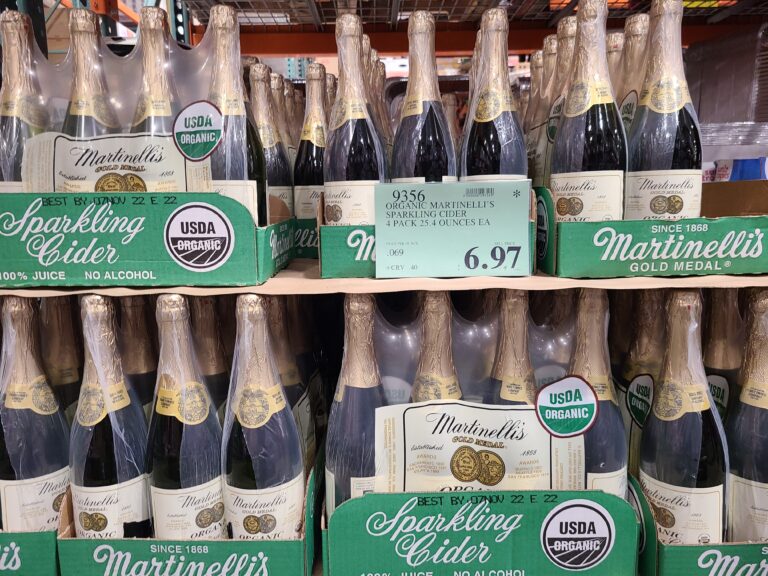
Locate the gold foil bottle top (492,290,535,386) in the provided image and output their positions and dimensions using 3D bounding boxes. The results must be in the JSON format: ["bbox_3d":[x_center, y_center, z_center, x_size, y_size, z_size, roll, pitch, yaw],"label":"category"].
[{"bbox_3d":[0.143,0.049,0.634,0.044,0.108,0.044,-1,8,0],"label":"gold foil bottle top"}]

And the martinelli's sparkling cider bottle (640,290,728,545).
[{"bbox_3d":[0.316,0.153,0.608,0.083,0.310,0.083,-5,9,-28],"label":"martinelli's sparkling cider bottle"}]

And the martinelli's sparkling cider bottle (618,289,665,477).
[{"bbox_3d":[0.314,0.141,0.693,0.083,0.310,0.083,2,8,25],"label":"martinelli's sparkling cider bottle"}]

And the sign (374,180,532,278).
[{"bbox_3d":[0.081,-0.068,0.675,0.181,0.111,0.004,-1,8,5],"label":"sign"}]

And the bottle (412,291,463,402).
[{"bbox_3d":[0.061,0.152,0.650,0.083,0.310,0.083,1,8,17],"label":"bottle"}]

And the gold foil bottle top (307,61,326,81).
[{"bbox_3d":[-0.107,-0.343,0.916,0.031,0.030,0.031,-2,8,-6],"label":"gold foil bottle top"}]

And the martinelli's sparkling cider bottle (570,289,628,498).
[{"bbox_3d":[0.230,0.149,0.644,0.083,0.310,0.083,3,9,30],"label":"martinelli's sparkling cider bottle"}]

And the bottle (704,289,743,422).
[{"bbox_3d":[0.406,0.139,0.693,0.083,0.310,0.083,3,9,31],"label":"bottle"}]

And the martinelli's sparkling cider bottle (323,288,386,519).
[{"bbox_3d":[-0.024,0.153,0.653,0.083,0.310,0.083,-1,8,0],"label":"martinelli's sparkling cider bottle"}]

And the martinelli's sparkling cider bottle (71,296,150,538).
[{"bbox_3d":[-0.305,0.162,0.633,0.083,0.310,0.083,-2,8,-3],"label":"martinelli's sparkling cider bottle"}]

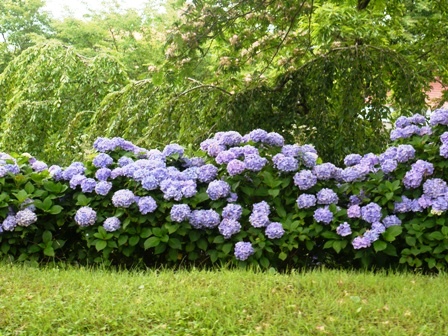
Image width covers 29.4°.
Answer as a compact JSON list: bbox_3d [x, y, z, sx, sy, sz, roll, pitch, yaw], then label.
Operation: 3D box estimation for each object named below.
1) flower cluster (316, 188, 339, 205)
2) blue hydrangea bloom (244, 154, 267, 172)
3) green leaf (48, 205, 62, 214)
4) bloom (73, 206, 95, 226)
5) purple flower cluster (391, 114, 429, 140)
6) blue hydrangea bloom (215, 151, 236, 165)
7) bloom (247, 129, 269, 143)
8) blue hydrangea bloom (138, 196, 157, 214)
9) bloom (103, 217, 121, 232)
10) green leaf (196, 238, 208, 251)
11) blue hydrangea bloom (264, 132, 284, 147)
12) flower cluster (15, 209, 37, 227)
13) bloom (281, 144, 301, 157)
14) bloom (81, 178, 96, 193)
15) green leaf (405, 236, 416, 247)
[{"bbox_3d":[0.842,0.232,6.950,0.174,0.130,0.165,0,6,0],"label":"flower cluster"},{"bbox_3d":[0.260,-0.042,7.100,0.179,0.136,0.160,0,4,0],"label":"blue hydrangea bloom"},{"bbox_3d":[-1.371,0.340,6.950,0.114,0.075,0.080,0,4,0],"label":"green leaf"},{"bbox_3d":[-1.078,0.381,6.670,0.167,0.156,0.159,-1,5,-9],"label":"bloom"},{"bbox_3d":[1.611,-0.349,7.400,0.338,0.221,0.280,0,4,0],"label":"purple flower cluster"},{"bbox_3d":[0.017,-0.081,6.750,0.164,0.111,0.155,0,5,0],"label":"blue hydrangea bloom"},{"bbox_3d":[0.297,-0.281,7.450,0.183,0.118,0.178,0,4,0],"label":"bloom"},{"bbox_3d":[-0.578,0.286,6.500,0.145,0.135,0.137,0,5,0],"label":"blue hydrangea bloom"},{"bbox_3d":[-0.905,0.456,6.900,0.137,0.121,0.133,0,4,0],"label":"bloom"},{"bbox_3d":[-0.171,0.609,6.800,0.091,0.105,0.045,0,-24,0],"label":"green leaf"},{"bbox_3d":[0.434,-0.245,7.350,0.167,0.125,0.159,0,6,0],"label":"blue hydrangea bloom"},{"bbox_3d":[-1.524,0.384,6.600,0.166,0.139,0.158,0,5,0],"label":"flower cluster"},{"bbox_3d":[0.575,-0.139,7.300,0.158,0.110,0.150,0,4,0],"label":"bloom"},{"bbox_3d":[-1.127,0.148,7.120,0.133,0.120,0.126,-1,5,-9],"label":"bloom"},{"bbox_3d":[1.370,0.540,6.250,0.080,0.077,0.050,0,5,0],"label":"green leaf"}]

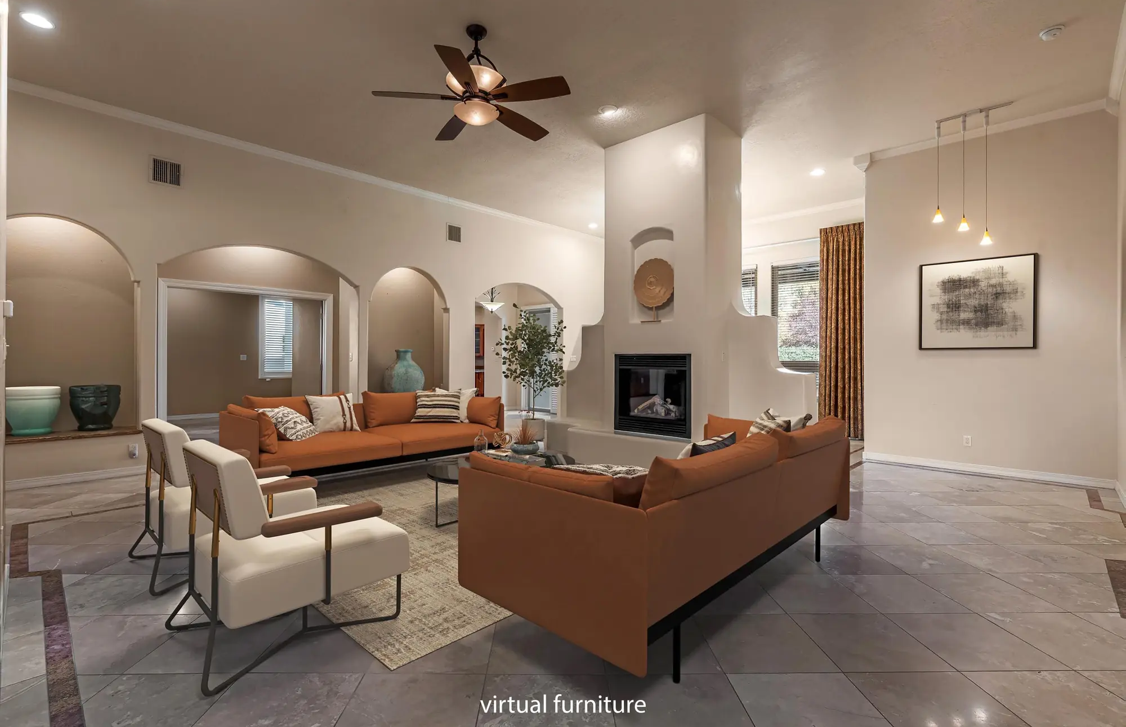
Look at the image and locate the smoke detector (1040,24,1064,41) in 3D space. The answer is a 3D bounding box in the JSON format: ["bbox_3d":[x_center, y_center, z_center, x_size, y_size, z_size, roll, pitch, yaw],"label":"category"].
[{"bbox_3d":[3.684,-2.482,3.766,0.138,0.045,0.138,0,0,42],"label":"smoke detector"}]

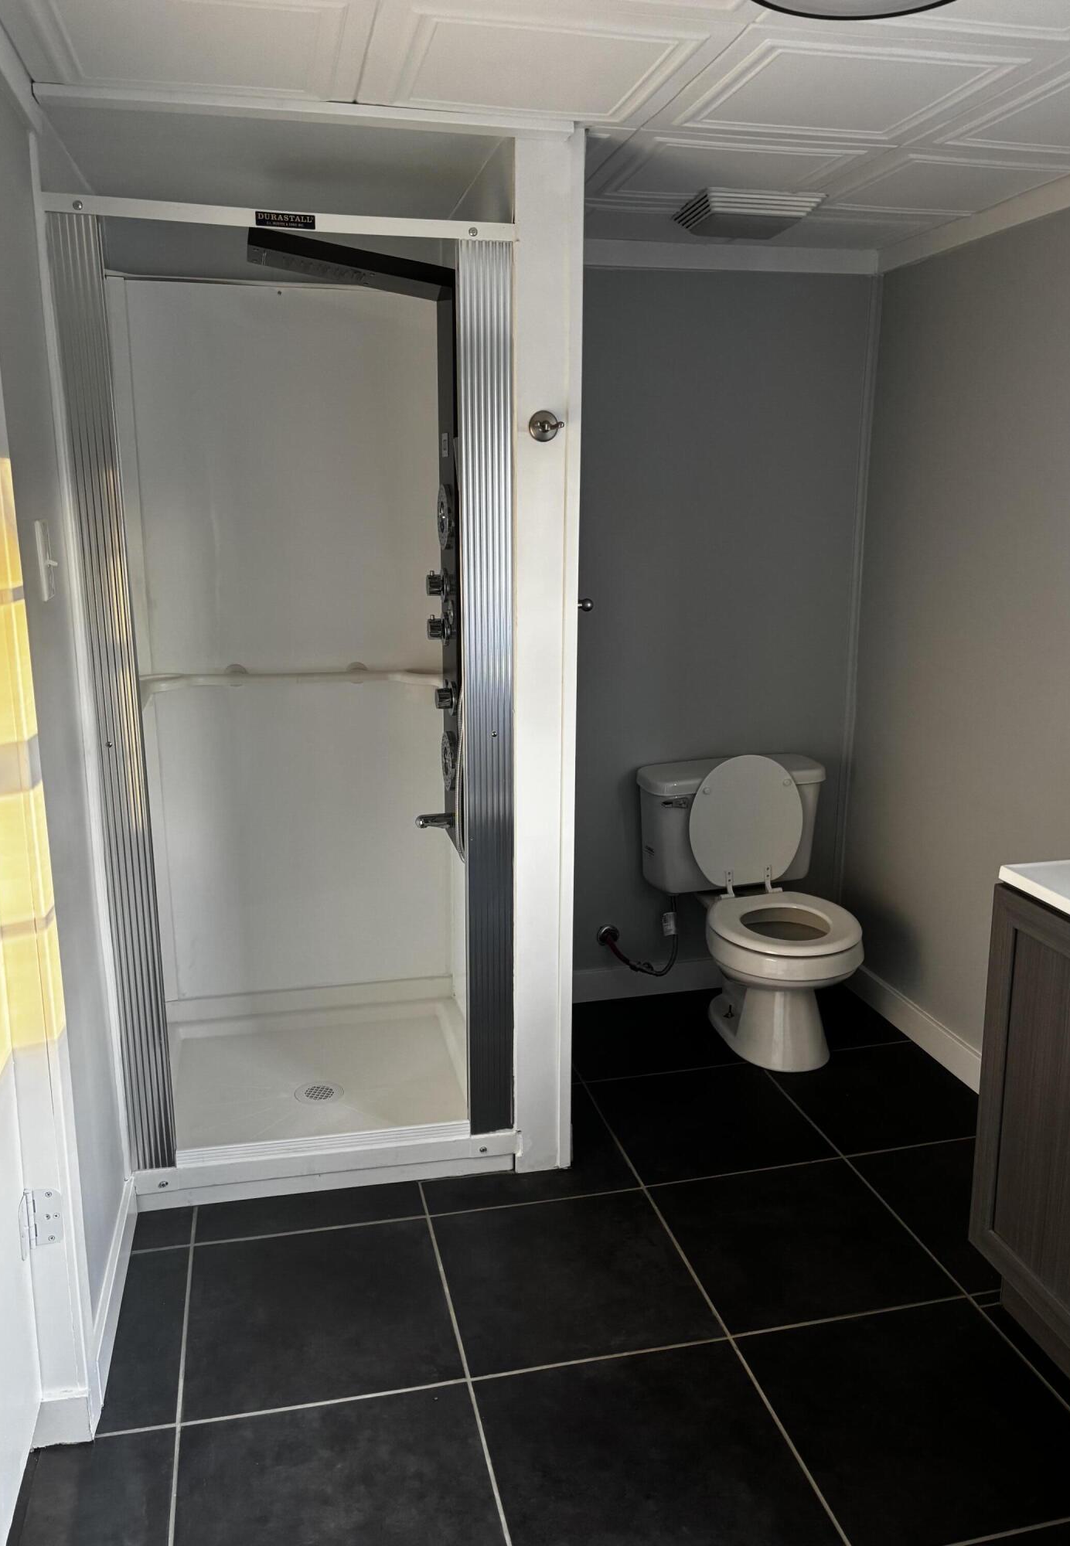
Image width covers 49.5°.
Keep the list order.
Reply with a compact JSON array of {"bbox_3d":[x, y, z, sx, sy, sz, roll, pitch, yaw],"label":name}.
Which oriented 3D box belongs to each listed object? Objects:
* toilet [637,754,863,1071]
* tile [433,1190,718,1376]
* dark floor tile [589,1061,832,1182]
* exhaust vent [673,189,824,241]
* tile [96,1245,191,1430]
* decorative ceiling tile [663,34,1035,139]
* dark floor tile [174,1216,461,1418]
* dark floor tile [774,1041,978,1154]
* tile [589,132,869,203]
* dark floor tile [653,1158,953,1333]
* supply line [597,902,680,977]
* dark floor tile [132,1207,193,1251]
[{"bbox_3d":[0.585,0.354,2.992,0.503,0.750,0.676,-3,14,-13],"label":"toilet"},{"bbox_3d":[0.062,0.935,2.176,0.457,0.012,0.457,-3,14,-13],"label":"tile"},{"bbox_3d":[0.401,0.810,2.712,0.457,0.012,0.457,-3,14,-13],"label":"dark floor tile"},{"bbox_3d":[0.455,-1.221,2.559,0.275,0.047,0.280,-3,14,-13],"label":"exhaust vent"},{"bbox_3d":[-0.675,0.990,2.042,0.122,0.012,0.466,-3,14,-13],"label":"tile"},{"bbox_3d":[0.475,-1.073,1.826,0.420,0.020,0.420,-3,14,-13],"label":"decorative ceiling tile"},{"bbox_3d":[-0.383,0.958,2.073,0.457,0.012,0.457,-3,14,-13],"label":"dark floor tile"},{"bbox_3d":[0.851,0.794,2.844,0.450,0.012,0.464,-3,14,-13],"label":"dark floor tile"},{"bbox_3d":[0.372,-1.204,2.323,0.498,0.012,0.498,-3,14,-13],"label":"tile"},{"bbox_3d":[0.511,0.925,2.307,0.460,0.012,0.464,-3,14,-13],"label":"dark floor tile"},{"bbox_3d":[0.297,0.464,3.273,0.215,0.225,0.140,-3,14,-13],"label":"supply line"},{"bbox_3d":[-0.729,0.907,2.286,0.114,0.012,0.128,-3,14,-13],"label":"dark floor tile"}]

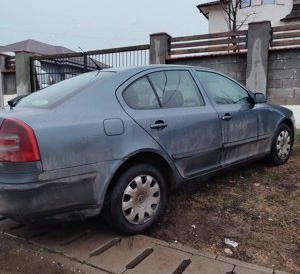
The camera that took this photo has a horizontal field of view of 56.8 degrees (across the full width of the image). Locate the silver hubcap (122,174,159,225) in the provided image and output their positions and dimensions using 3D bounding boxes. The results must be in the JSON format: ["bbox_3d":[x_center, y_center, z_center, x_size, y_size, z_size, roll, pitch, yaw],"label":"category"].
[{"bbox_3d":[-0.103,0.515,2.338,0.405,0.405,0.140,-12,12,-39],"label":"silver hubcap"}]

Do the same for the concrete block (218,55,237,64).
[{"bbox_3d":[1.857,-1.812,6.540,0.390,0.195,0.190,3,7,25],"label":"concrete block"}]

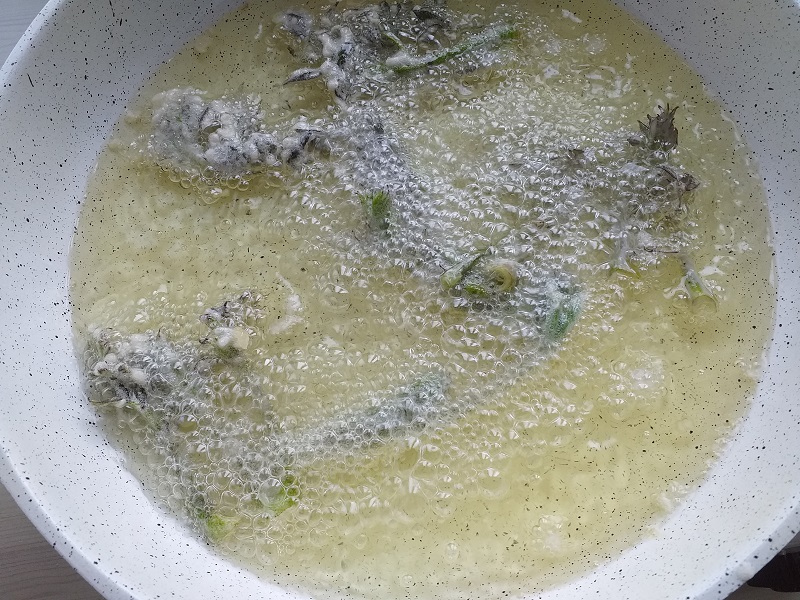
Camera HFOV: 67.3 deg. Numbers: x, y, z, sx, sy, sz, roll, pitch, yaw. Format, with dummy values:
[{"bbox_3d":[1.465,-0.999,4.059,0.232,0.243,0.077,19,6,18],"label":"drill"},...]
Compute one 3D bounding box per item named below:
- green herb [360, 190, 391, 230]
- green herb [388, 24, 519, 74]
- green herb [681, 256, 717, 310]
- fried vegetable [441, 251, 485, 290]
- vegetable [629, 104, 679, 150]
[{"bbox_3d":[-0.010,-0.036,0.241,0.010,0.008,0.018,-16,72,-2],"label":"green herb"},{"bbox_3d":[0.023,-0.109,0.260,0.058,0.010,0.011,-14,72,-1],"label":"green herb"},{"bbox_3d":[0.111,-0.006,0.224,0.011,0.008,0.019,-13,72,-1],"label":"green herb"},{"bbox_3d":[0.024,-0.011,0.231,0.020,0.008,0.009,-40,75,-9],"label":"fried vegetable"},{"bbox_3d":[0.101,-0.070,0.241,0.018,0.012,0.015,1,73,4],"label":"vegetable"}]

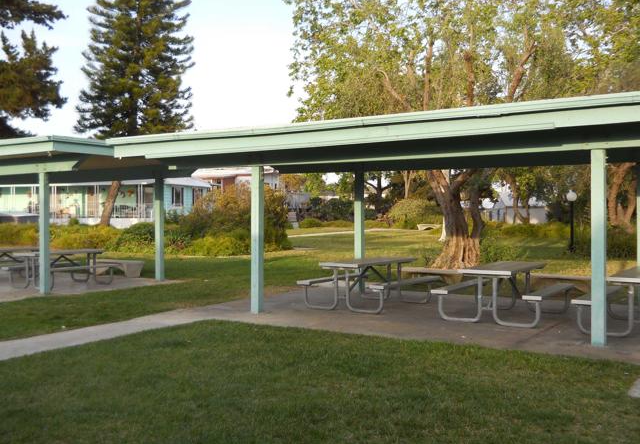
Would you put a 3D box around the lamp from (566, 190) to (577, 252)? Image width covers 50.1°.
[{"bbox_3d":[9.930,-0.020,27.010,0.390,2.450,0.420,0,1,0],"label":"lamp"}]

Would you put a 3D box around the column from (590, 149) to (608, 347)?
[{"bbox_3d":[3.266,0.302,7.999,0.145,2.269,0.145,0,1,32],"label":"column"}]

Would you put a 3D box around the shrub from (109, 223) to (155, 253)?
[{"bbox_3d":[-7.524,0.625,27.600,2.020,1.210,1.600,0,1,0],"label":"shrub"}]

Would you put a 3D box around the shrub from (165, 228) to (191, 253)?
[{"bbox_3d":[-5.757,0.740,27.350,1.160,0.960,1.100,0,1,0],"label":"shrub"}]

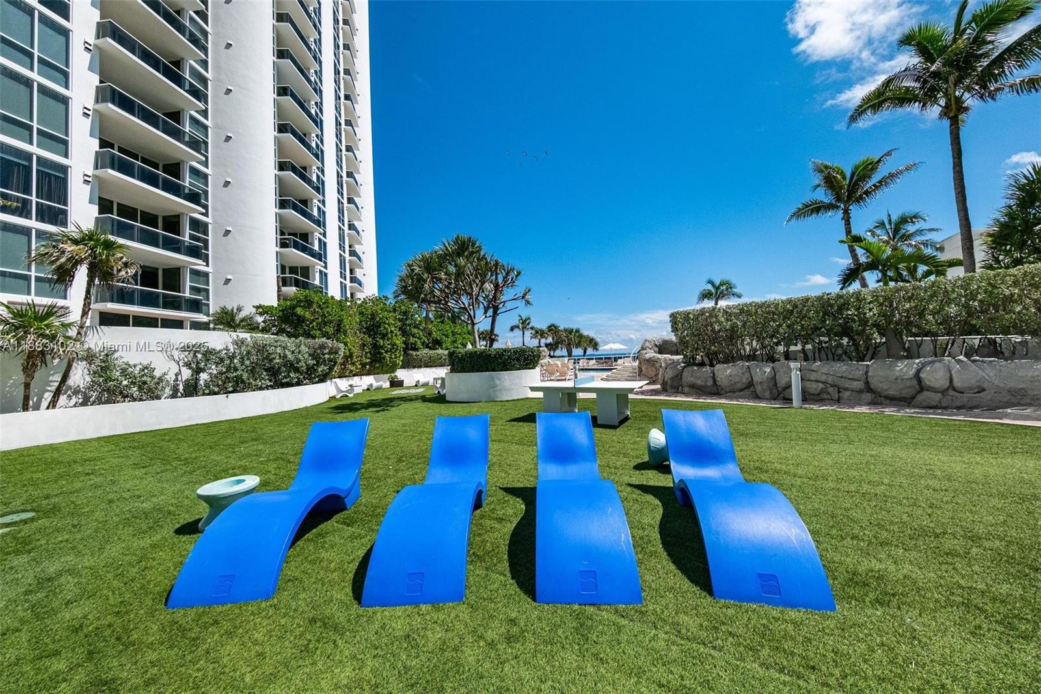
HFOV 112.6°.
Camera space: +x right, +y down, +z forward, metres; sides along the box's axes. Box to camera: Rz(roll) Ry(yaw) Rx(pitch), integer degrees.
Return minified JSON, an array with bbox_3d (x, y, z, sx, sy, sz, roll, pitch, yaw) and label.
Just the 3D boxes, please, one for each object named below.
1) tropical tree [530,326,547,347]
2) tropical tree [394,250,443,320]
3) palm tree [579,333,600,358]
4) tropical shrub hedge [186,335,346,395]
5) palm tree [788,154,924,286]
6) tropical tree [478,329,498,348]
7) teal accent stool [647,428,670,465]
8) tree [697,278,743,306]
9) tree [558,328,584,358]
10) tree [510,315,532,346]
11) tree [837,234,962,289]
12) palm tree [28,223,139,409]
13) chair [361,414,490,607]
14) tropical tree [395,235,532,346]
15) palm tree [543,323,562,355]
[{"bbox_3d":[2.321,0.112,45.000,2.400,5.700,2.400,-2,-2,3],"label":"tropical tree"},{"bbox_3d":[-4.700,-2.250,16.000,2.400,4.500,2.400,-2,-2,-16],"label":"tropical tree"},{"bbox_3d":[9.766,0.685,49.000,2.872,5.276,2.872,-3,-2,11],"label":"palm tree"},{"bbox_3d":[-9.084,0.592,12.598,1.500,1.900,5.900,-3,-2,17],"label":"tropical shrub hedge"},{"bbox_3d":[15.207,-3.907,15.800,4.700,10.115,4.700,-4,-2,44],"label":"palm tree"},{"bbox_3d":[-4.353,0.614,47.000,2.645,6.076,2.645,-2,-2,-5],"label":"tropical tree"},{"bbox_3d":[1.964,1.364,4.632,0.430,0.470,0.470,-3,-2,28],"label":"teal accent stool"},{"bbox_3d":[20.105,-2.663,35.000,4.700,8.700,4.700,-3,-2,30],"label":"tree"},{"bbox_3d":[6.887,0.313,47.000,3.526,6.135,3.526,-3,-2,8],"label":"tree"},{"bbox_3d":[0.134,-0.685,57.000,4.100,9.321,4.100,-2,-2,0],"label":"tree"},{"bbox_3d":[10.581,-1.354,9.800,2.600,3.630,2.700,-1,-2,-43],"label":"tree"},{"bbox_3d":[-10.712,-0.728,8.500,1.650,4.400,1.650,-3,-2,38],"label":"palm tree"},{"bbox_3d":[-0.692,1.226,3.208,0.631,0.821,2.062,-2,-2,0],"label":"chair"},{"bbox_3d":[-2.363,-1.706,14.400,5.600,5.906,4.900,-2,-2,-9],"label":"tropical tree"},{"bbox_3d":[3.939,-0.034,42.000,2.500,5.700,2.500,-2,-2,5],"label":"palm tree"}]

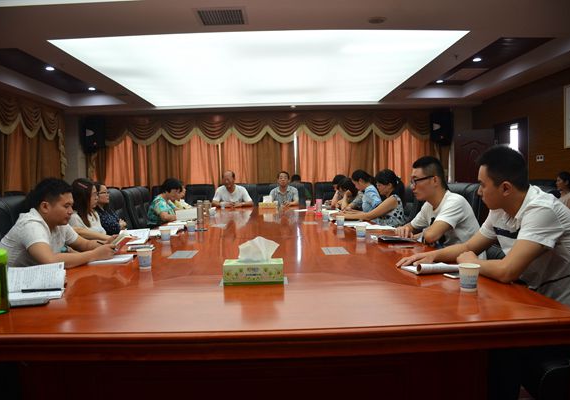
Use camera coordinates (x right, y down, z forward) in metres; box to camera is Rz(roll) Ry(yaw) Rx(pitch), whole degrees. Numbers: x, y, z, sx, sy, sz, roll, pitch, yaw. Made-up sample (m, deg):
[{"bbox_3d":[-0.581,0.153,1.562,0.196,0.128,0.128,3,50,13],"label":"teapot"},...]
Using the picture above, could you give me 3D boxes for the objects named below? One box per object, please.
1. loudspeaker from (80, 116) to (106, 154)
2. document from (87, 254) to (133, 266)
[{"bbox_3d":[-3.502,-1.182,8.185,0.410,0.650,0.400,-2,10,-13],"label":"loudspeaker"},{"bbox_3d":[-0.900,0.302,2.271,0.250,0.018,0.220,-2,2,-13],"label":"document"}]

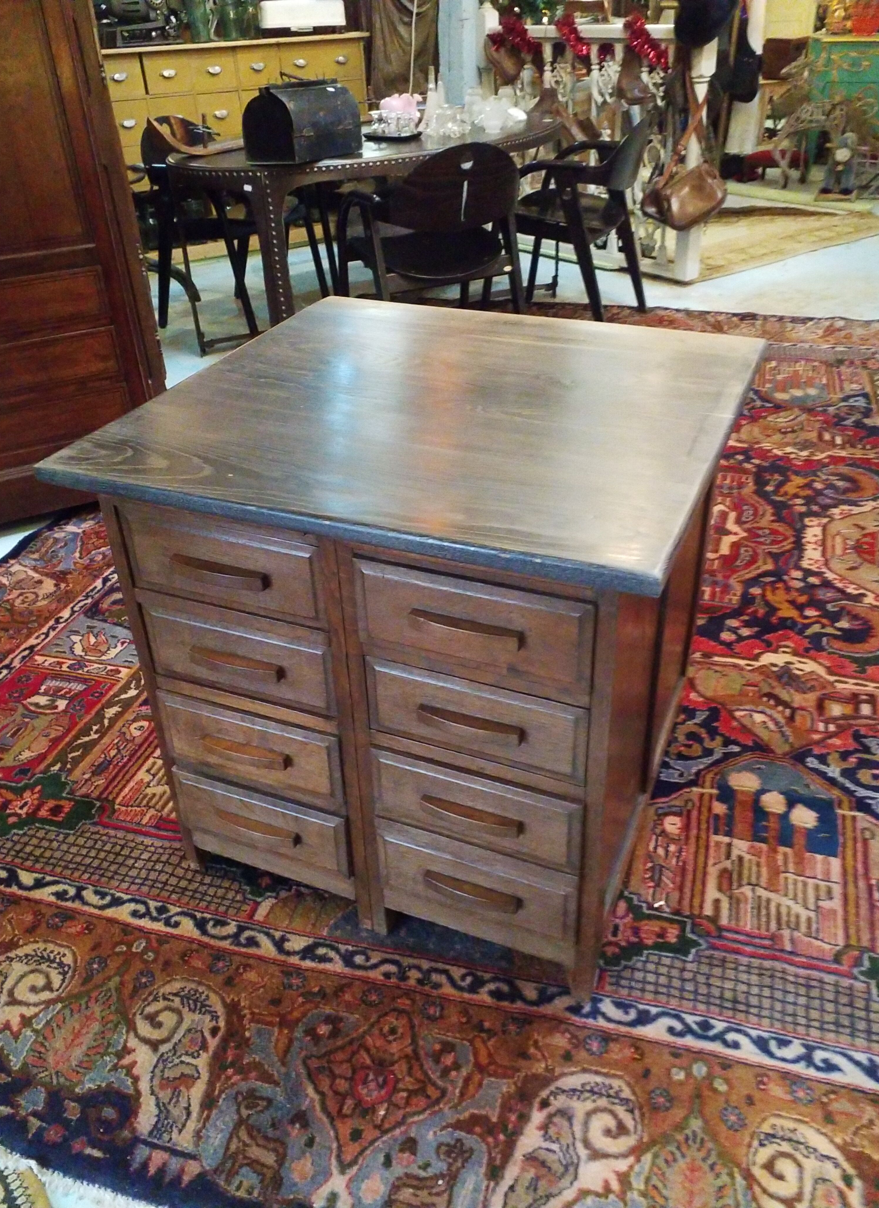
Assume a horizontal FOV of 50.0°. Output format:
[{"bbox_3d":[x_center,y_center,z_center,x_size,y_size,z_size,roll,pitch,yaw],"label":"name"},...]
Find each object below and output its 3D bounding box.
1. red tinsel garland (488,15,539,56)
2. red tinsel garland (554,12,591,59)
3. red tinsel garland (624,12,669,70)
[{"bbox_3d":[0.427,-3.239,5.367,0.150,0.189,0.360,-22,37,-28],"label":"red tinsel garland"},{"bbox_3d":[0.709,-3.028,5.018,0.150,0.201,0.258,-22,37,-28],"label":"red tinsel garland"},{"bbox_3d":[1.021,-2.775,4.645,0.150,0.232,0.272,-22,37,-28],"label":"red tinsel garland"}]

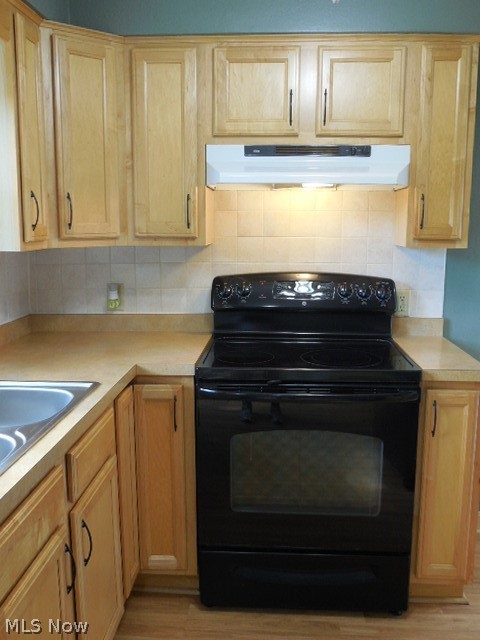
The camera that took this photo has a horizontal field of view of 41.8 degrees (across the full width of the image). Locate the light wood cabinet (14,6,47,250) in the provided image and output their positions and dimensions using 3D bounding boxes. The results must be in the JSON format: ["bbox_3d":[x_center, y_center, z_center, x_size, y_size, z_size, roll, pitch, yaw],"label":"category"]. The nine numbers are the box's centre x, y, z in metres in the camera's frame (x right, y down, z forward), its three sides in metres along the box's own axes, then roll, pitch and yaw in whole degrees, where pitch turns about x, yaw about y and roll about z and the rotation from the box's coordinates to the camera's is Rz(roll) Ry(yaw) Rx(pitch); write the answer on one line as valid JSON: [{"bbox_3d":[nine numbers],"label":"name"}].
[{"bbox_3d":[-0.816,-0.598,2.022,0.320,0.745,0.230,1,9,3],"label":"light wood cabinet"}]

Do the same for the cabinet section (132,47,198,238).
[{"bbox_3d":[-0.269,-0.678,2.505,0.238,0.688,0.290,1,9,3],"label":"cabinet section"}]

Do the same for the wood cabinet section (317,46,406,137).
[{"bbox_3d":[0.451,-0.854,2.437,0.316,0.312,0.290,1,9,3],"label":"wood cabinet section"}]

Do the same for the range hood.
[{"bbox_3d":[0.257,-0.586,2.420,0.758,0.155,0.470,1,9,3],"label":"range hood"}]

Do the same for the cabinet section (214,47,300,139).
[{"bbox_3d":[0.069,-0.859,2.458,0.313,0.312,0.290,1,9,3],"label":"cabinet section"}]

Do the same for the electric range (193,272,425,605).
[{"bbox_3d":[0.248,0.442,2.463,0.757,1.193,0.655,1,9,3],"label":"electric range"}]

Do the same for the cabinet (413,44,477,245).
[{"bbox_3d":[0.752,-0.662,2.453,0.228,0.745,0.325,1,9,3],"label":"cabinet"}]

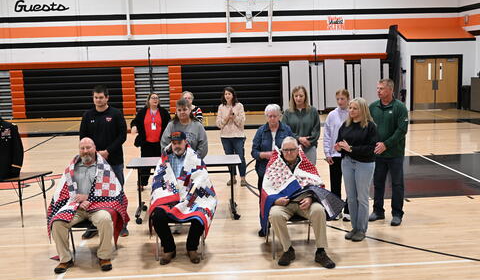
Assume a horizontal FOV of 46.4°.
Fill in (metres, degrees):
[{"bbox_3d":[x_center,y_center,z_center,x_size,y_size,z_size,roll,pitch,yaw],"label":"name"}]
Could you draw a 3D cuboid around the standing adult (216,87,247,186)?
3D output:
[{"bbox_3d":[-0.146,-0.070,9.641,0.500,1.660,0.360,0,8,8],"label":"standing adult"}]

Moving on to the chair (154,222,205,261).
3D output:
[{"bbox_3d":[-0.656,0.843,6.127,0.490,0.800,0.520,-2,8,-4],"label":"chair"}]

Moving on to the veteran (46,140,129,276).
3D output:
[{"bbox_3d":[-1.683,0.649,6.282,0.848,1.283,0.990,-3,8,-12],"label":"veteran"}]

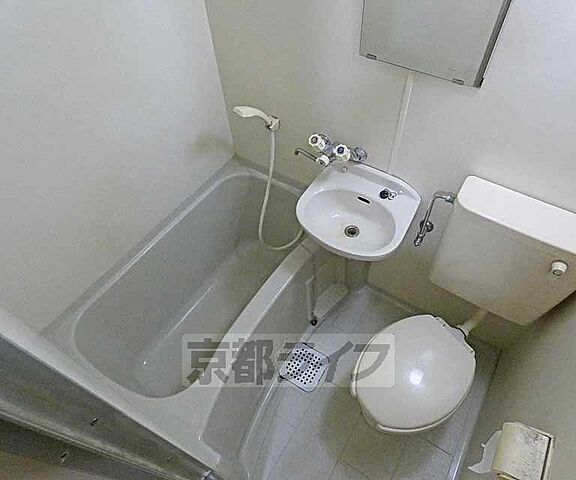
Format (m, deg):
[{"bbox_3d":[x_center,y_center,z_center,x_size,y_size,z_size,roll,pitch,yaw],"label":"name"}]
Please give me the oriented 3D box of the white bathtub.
[{"bbox_3d":[-0.208,0.244,1.419,0.690,0.507,1.000,25,56,20],"label":"white bathtub"}]

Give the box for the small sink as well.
[{"bbox_3d":[0.239,-0.080,1.276,0.389,0.170,0.400,26,59,20],"label":"small sink"}]

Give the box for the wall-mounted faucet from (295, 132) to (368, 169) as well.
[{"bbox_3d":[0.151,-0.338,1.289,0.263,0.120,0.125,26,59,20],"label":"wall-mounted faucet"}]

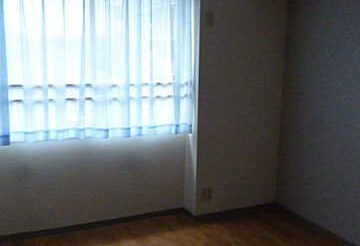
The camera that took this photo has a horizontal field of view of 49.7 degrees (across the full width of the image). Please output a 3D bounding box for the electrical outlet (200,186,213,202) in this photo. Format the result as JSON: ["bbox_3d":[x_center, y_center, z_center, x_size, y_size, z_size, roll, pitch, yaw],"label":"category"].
[{"bbox_3d":[0.238,0.629,3.395,0.118,0.122,0.012,-4,12,-25],"label":"electrical outlet"}]

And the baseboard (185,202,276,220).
[{"bbox_3d":[0.485,0.806,3.658,0.875,0.060,0.200,-4,12,-25],"label":"baseboard"}]

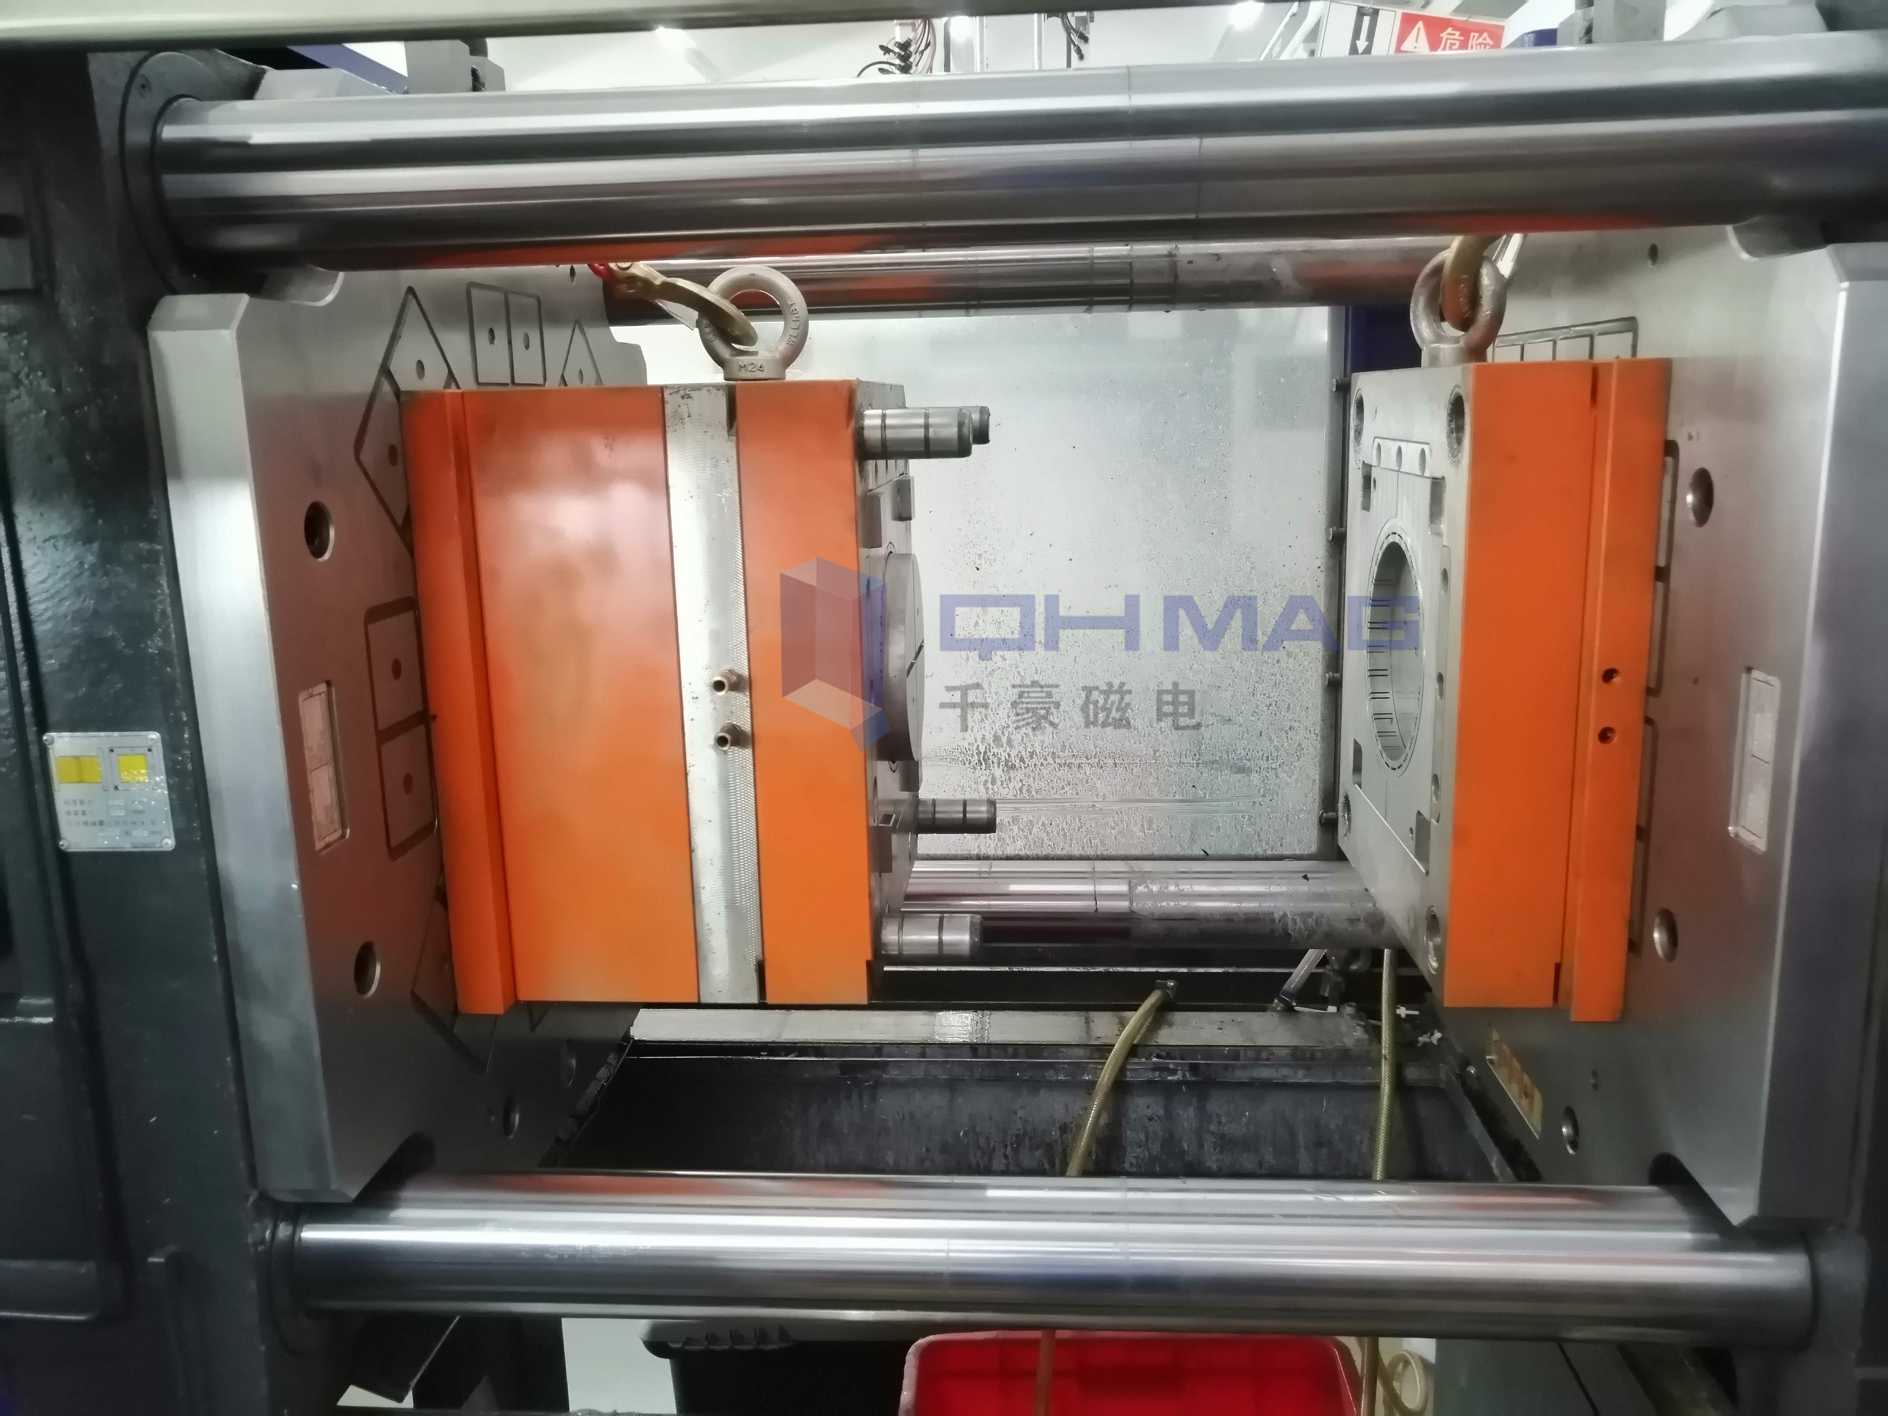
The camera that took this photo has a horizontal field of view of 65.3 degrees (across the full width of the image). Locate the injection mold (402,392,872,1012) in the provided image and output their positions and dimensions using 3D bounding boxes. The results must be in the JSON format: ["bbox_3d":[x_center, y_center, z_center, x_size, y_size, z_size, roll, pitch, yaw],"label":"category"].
[{"bbox_3d":[-0.192,-0.039,1.242,0.312,0.451,0.430,0,12,4],"label":"injection mold"}]

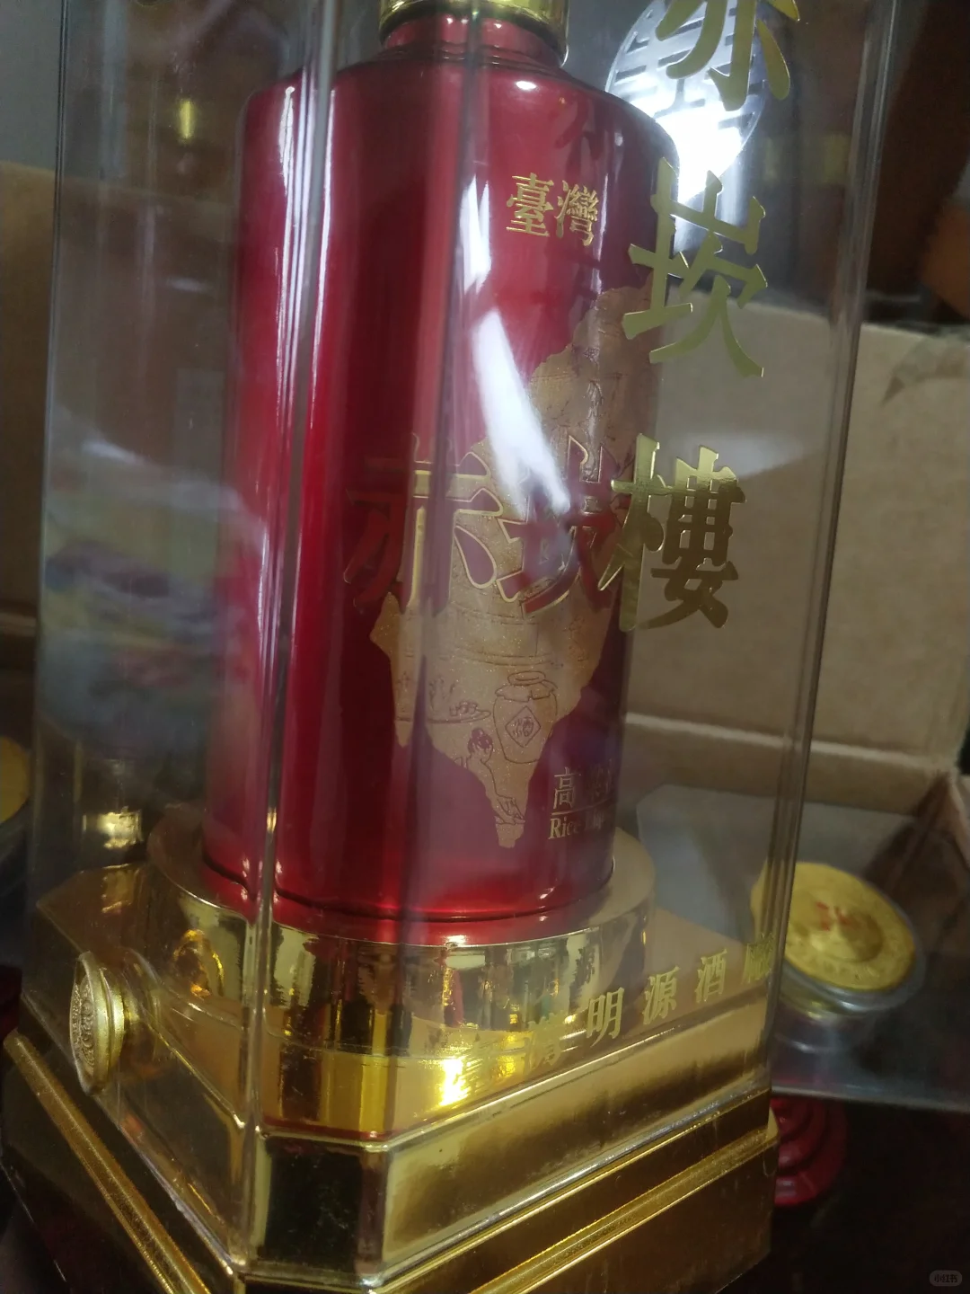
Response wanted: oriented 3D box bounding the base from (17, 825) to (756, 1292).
[{"bbox_3d":[-0.019,0.076,0.233,0.126,0.077,0.125,-3,13,-40],"label":"base"}]

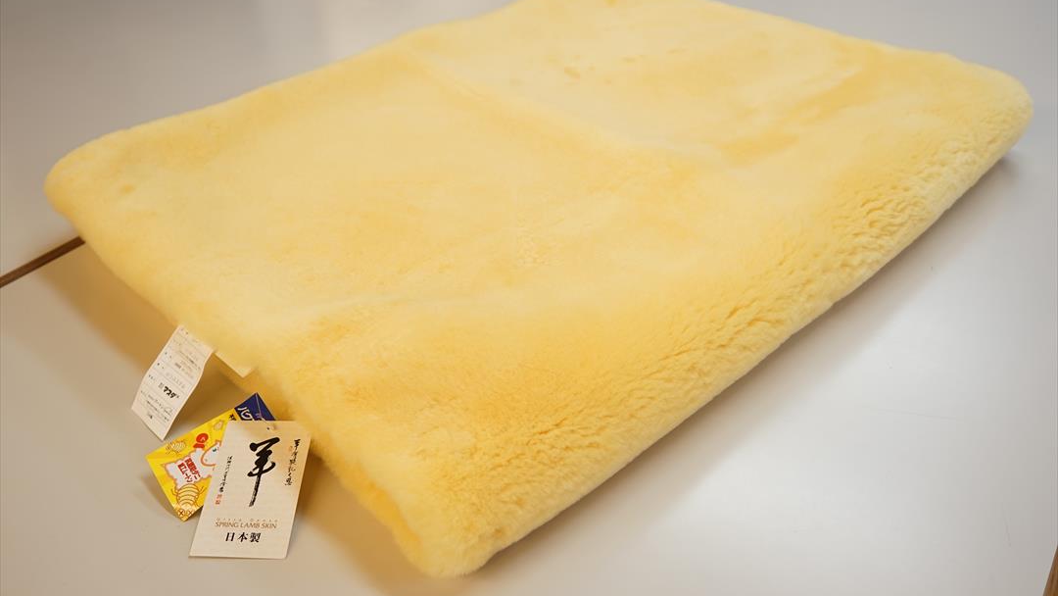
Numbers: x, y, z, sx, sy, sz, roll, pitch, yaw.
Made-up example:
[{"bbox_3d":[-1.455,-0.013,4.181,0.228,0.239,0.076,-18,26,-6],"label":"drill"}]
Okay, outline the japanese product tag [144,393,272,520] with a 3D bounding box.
[{"bbox_3d":[-0.189,0.096,0.579,0.077,0.006,0.055,-30,60,-23],"label":"japanese product tag"}]

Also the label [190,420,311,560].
[{"bbox_3d":[-0.164,0.113,0.562,0.055,0.005,0.090,0,50,3],"label":"label"}]

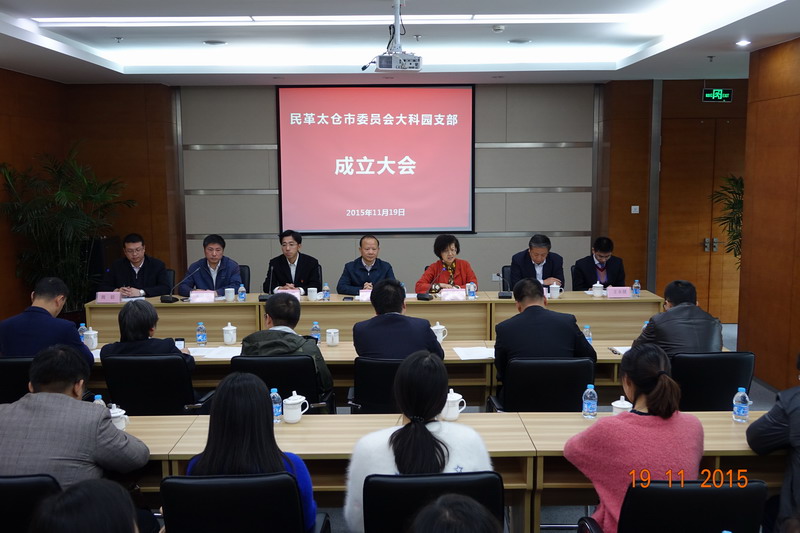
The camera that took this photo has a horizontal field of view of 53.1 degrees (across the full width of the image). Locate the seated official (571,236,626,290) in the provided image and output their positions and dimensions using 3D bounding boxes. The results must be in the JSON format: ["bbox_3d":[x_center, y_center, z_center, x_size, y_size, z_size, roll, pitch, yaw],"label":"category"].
[{"bbox_3d":[1.779,0.332,7.119,0.520,1.230,0.680,0,7,0],"label":"seated official"}]

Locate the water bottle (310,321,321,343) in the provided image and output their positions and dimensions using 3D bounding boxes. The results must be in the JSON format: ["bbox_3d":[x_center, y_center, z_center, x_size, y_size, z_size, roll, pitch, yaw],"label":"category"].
[{"bbox_3d":[-0.552,0.438,5.245,0.065,0.154,0.065,0,7,-1],"label":"water bottle"}]

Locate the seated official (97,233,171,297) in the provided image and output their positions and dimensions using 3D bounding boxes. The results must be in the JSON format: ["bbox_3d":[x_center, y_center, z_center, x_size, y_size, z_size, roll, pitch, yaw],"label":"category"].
[{"bbox_3d":[-2.341,0.343,7.117,0.600,1.270,0.680,-1,7,-3],"label":"seated official"}]

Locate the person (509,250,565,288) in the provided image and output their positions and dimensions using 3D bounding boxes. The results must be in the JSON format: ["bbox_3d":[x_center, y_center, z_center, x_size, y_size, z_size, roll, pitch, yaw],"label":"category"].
[{"bbox_3d":[1.199,0.333,6.962,0.490,1.229,0.694,-1,8,0],"label":"person"}]

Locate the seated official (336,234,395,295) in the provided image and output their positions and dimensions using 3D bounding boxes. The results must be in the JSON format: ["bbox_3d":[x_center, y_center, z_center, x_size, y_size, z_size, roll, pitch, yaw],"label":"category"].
[{"bbox_3d":[-0.318,0.340,7.599,0.535,1.255,0.800,0,7,-1],"label":"seated official"}]

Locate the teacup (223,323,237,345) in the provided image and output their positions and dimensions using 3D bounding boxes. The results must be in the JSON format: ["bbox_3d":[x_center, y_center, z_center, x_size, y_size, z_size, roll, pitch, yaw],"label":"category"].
[{"bbox_3d":[-1.051,0.414,4.940,0.090,0.137,0.112,-3,8,-20],"label":"teacup"}]

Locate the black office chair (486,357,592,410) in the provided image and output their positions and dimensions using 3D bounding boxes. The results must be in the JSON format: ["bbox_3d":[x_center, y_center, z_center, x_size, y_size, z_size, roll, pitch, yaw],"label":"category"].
[{"bbox_3d":[0.755,0.860,4.435,0.551,0.869,0.592,-1,8,-3],"label":"black office chair"}]

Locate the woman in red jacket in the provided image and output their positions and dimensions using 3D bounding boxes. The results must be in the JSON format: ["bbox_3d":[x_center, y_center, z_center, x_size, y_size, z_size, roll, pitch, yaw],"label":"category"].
[{"bbox_3d":[0.414,0.333,7.118,0.550,1.250,0.680,0,7,5],"label":"woman in red jacket"}]

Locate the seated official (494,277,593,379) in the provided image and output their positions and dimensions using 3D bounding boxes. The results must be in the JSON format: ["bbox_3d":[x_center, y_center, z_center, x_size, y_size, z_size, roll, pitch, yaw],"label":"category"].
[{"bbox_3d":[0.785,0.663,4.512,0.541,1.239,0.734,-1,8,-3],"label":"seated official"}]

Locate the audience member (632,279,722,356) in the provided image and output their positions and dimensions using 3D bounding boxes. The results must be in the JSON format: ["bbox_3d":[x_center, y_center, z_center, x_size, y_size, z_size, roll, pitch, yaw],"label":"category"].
[{"bbox_3d":[1.496,0.673,4.481,0.540,1.220,0.750,-1,7,-7],"label":"audience member"}]

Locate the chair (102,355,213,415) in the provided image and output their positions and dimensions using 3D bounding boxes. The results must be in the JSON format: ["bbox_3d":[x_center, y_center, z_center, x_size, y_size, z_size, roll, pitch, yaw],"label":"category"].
[{"bbox_3d":[-1.294,0.862,4.419,0.551,0.903,0.592,-1,8,-2],"label":"chair"}]

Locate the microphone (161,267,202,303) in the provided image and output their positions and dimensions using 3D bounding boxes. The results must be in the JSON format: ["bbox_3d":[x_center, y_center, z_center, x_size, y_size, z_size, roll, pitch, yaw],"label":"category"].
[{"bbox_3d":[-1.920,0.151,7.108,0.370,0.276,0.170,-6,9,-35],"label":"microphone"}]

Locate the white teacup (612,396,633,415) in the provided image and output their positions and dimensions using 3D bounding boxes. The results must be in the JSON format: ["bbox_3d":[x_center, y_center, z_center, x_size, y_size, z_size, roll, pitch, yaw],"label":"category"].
[{"bbox_3d":[0.939,0.612,3.347,0.112,0.140,0.092,-1,8,0],"label":"white teacup"}]

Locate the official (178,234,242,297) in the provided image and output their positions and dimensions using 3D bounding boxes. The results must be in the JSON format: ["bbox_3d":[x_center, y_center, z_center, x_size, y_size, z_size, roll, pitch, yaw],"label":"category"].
[{"bbox_3d":[-1.677,0.343,7.118,0.560,1.260,0.680,0,7,0],"label":"official"}]

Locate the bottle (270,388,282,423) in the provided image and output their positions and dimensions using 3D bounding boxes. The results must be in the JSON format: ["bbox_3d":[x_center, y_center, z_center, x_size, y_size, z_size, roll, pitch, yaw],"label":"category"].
[{"bbox_3d":[-0.541,0.604,3.464,0.065,0.149,0.065,-1,8,0],"label":"bottle"}]

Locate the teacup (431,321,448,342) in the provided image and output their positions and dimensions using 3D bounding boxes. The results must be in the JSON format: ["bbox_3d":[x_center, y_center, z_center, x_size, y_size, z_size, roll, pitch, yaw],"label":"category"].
[{"bbox_3d":[0.261,0.435,5.260,0.105,0.145,0.090,0,7,-1],"label":"teacup"}]

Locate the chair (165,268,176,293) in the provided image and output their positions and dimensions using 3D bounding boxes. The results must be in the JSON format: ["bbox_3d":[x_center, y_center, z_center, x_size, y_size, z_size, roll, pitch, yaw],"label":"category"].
[{"bbox_3d":[-2.326,0.494,7.317,0.550,0.920,0.600,-1,7,-3],"label":"chair"}]

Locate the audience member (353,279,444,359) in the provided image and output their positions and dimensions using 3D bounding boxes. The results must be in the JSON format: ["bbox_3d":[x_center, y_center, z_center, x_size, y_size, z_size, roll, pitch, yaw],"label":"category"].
[{"bbox_3d":[-0.004,0.702,4.705,0.527,1.258,0.820,0,7,2],"label":"audience member"}]

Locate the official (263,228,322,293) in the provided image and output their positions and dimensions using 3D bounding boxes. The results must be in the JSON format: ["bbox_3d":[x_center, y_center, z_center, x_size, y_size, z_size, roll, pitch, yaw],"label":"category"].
[{"bbox_3d":[-1.016,0.315,7.589,0.506,1.317,0.800,0,7,-1],"label":"official"}]

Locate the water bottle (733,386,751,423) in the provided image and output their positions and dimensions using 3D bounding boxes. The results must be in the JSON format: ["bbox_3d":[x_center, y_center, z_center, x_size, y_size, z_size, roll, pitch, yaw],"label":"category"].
[{"bbox_3d":[1.471,0.589,3.447,0.065,0.146,0.065,0,7,0],"label":"water bottle"}]

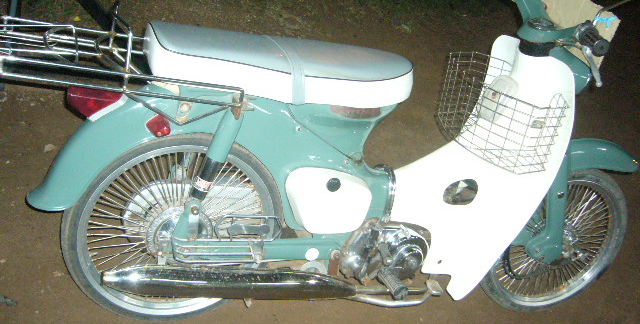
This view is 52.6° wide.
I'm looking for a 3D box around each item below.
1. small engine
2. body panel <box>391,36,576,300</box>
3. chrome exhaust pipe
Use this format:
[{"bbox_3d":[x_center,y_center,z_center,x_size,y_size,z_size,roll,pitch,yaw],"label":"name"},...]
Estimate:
[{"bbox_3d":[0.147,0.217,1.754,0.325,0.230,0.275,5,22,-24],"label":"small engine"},{"bbox_3d":[0.330,-0.026,1.728,0.430,0.655,0.480,5,22,-24],"label":"body panel"},{"bbox_3d":[-0.177,0.279,1.470,0.609,0.084,0.086,8,21,-25],"label":"chrome exhaust pipe"}]

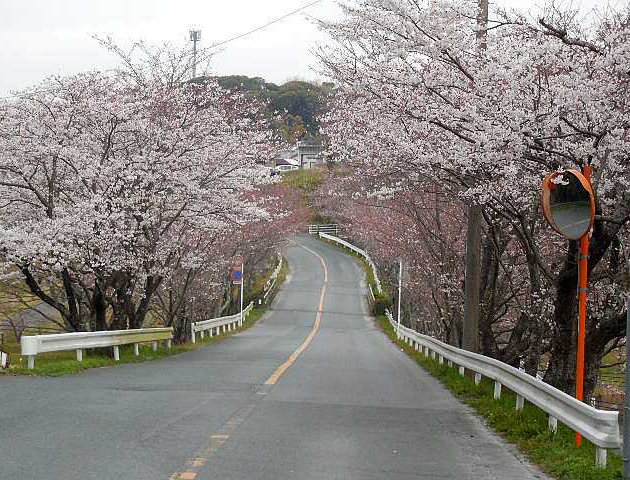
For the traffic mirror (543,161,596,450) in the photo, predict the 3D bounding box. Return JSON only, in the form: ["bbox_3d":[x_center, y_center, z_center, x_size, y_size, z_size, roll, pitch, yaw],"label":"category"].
[{"bbox_3d":[3.130,0.830,20.200,0.450,3.480,0.860,2,0,-36],"label":"traffic mirror"}]

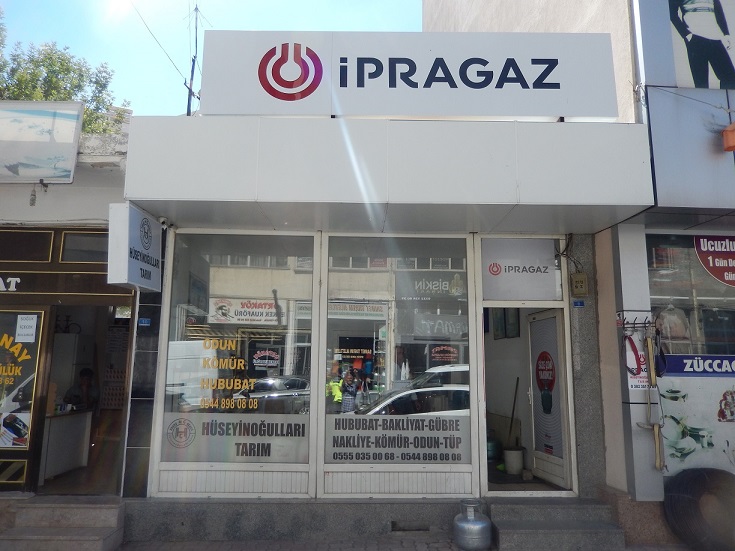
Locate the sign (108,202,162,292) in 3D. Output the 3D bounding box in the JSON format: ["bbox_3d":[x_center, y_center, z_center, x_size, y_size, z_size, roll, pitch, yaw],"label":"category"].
[{"bbox_3d":[-2.240,-0.237,5.193,0.186,0.724,0.723,0,-9,-1],"label":"sign"}]

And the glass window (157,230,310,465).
[{"bbox_3d":[-1.341,0.738,5.588,1.507,2.374,0.060,0,-9,-1],"label":"glass window"}]

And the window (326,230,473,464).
[{"bbox_3d":[0.325,0.755,5.605,1.507,2.362,0.060,0,-9,-1],"label":"window"}]

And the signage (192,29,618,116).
[{"bbox_3d":[0.394,-1.868,5.039,3.844,0.841,0.170,0,-9,-1],"label":"signage"}]

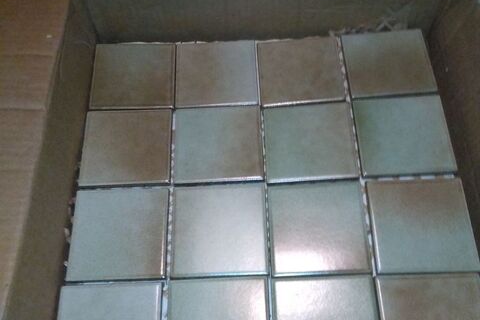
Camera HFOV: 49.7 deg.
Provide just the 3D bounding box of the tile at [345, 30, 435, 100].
[{"bbox_3d":[0.139,-0.090,0.489,0.077,0.007,0.077,-3,61,2],"label":"tile"}]

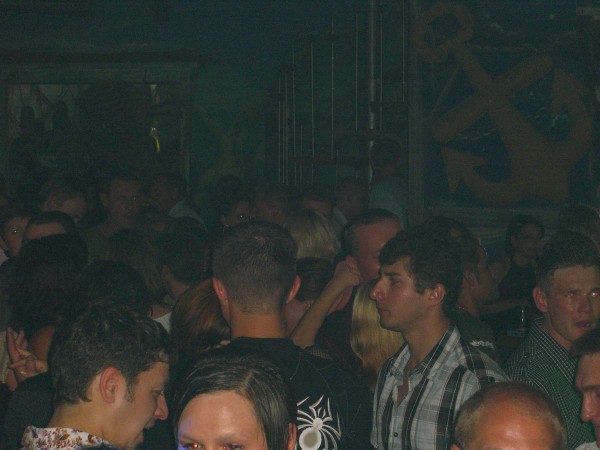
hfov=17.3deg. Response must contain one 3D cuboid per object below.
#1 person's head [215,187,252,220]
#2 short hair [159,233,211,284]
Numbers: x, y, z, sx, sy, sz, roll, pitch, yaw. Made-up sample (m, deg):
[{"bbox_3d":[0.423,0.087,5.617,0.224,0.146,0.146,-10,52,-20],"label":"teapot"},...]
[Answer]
[{"bbox_3d":[-0.269,-0.087,8.000,0.165,0.145,0.180,-1,3,-18],"label":"person's head"},{"bbox_3d":[-0.351,0.102,6.000,0.165,0.165,0.190,-1,3,-24],"label":"short hair"}]

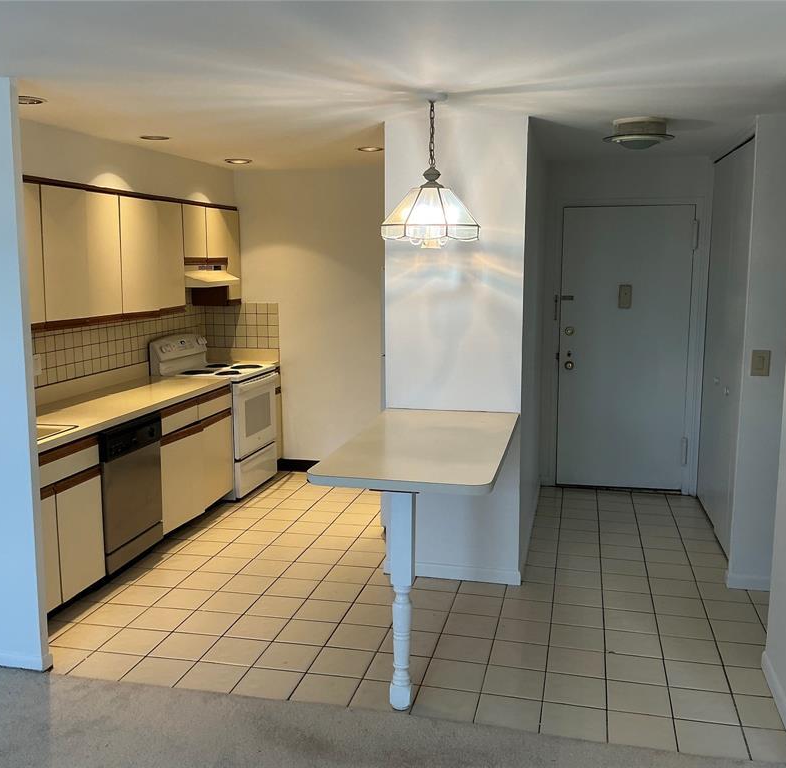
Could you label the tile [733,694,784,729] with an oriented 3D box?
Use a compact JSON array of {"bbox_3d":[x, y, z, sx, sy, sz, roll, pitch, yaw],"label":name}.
[{"bbox_3d":[1.388,1.248,3.148,0.135,0.015,0.236,2,8,13],"label":"tile"}]

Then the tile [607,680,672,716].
[{"bbox_3d":[0.981,1.261,3.306,0.243,0.012,0.243,2,8,13],"label":"tile"}]

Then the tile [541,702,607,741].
[{"bbox_3d":[0.677,1.256,3.067,0.236,0.015,0.229,2,8,13],"label":"tile"}]

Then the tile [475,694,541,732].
[{"bbox_3d":[0.449,1.281,3.212,0.243,0.010,0.230,2,9,13],"label":"tile"}]

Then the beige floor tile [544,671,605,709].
[{"bbox_3d":[0.746,1.256,3.382,0.243,0.010,0.240,2,9,13],"label":"beige floor tile"}]

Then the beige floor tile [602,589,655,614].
[{"bbox_3d":[1.225,1.139,4.316,0.243,0.010,0.243,2,8,13],"label":"beige floor tile"}]

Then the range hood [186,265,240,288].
[{"bbox_3d":[-1.445,-0.806,6.158,0.459,0.159,0.714,2,9,13],"label":"range hood"}]

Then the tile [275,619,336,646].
[{"bbox_3d":[-0.405,1.184,3.932,0.243,0.010,0.243,2,8,13],"label":"tile"}]

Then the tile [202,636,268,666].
[{"bbox_3d":[-0.707,1.215,3.748,0.243,0.010,0.243,2,8,13],"label":"tile"}]

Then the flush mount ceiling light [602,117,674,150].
[{"bbox_3d":[1.285,-1.294,4.331,0.365,0.145,0.365,2,8,13],"label":"flush mount ceiling light"}]

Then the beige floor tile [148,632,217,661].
[{"bbox_3d":[-0.921,1.167,3.673,0.236,0.015,0.236,2,8,13],"label":"beige floor tile"}]

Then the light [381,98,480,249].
[{"bbox_3d":[0.167,-0.928,3.643,0.425,0.640,0.425,1,8,3],"label":"light"}]

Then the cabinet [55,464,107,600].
[{"bbox_3d":[-1.770,0.729,4.101,0.520,0.542,0.365,2,8,13],"label":"cabinet"}]

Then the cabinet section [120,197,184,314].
[{"bbox_3d":[-1.696,-0.833,5.369,0.333,0.715,0.804,2,8,13],"label":"cabinet section"}]

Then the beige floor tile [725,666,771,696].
[{"bbox_3d":[1.484,1.251,3.472,0.152,0.012,0.235,2,9,13],"label":"beige floor tile"}]

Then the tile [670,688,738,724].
[{"bbox_3d":[1.229,1.279,3.280,0.241,0.012,0.242,2,9,13],"label":"tile"}]

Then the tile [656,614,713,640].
[{"bbox_3d":[1.395,1.168,3.968,0.243,0.010,0.240,2,9,13],"label":"tile"}]

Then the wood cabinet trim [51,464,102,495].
[{"bbox_3d":[-1.528,0.458,4.000,0.027,0.063,0.370,2,8,13],"label":"wood cabinet trim"}]

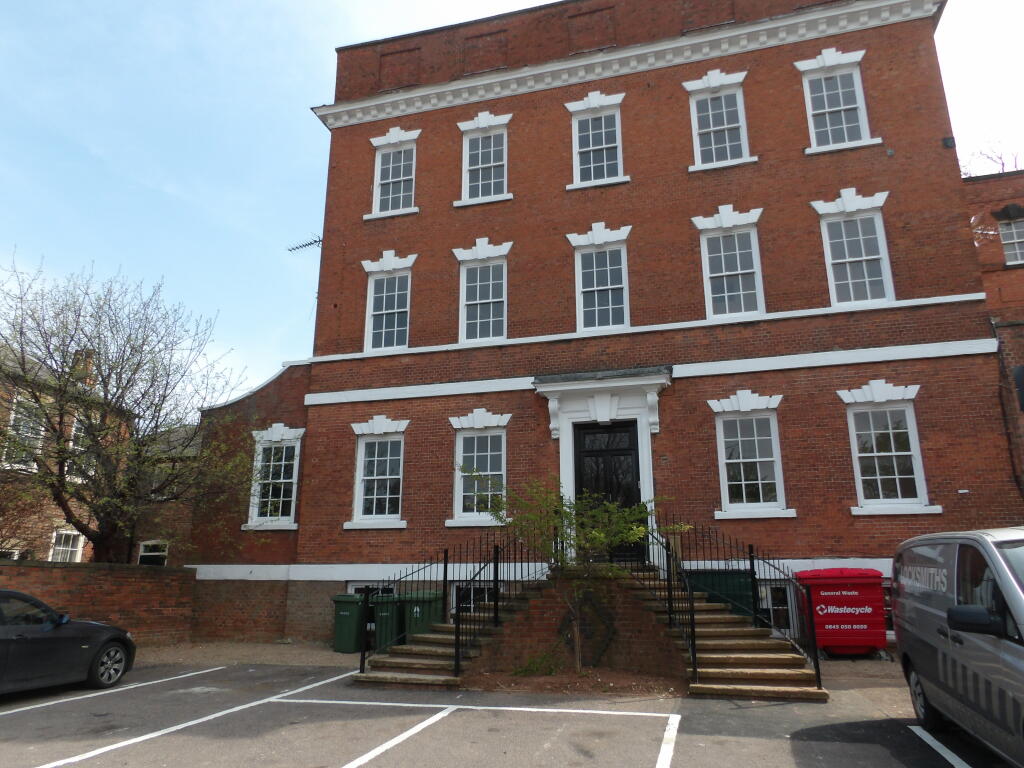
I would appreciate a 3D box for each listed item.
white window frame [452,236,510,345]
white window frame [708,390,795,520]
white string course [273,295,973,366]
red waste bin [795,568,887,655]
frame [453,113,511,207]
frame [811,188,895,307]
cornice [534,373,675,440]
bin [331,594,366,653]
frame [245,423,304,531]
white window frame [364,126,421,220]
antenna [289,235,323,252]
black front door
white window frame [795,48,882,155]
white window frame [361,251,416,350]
[{"bbox_3d":[-0.680,-2.201,16.470,1.508,2.584,0.200,-4,-16,15],"label":"white window frame"},{"bbox_3d":[4.655,1.358,13.927,1.479,2.530,0.200,-4,-16,15],"label":"white window frame"},{"bbox_3d":[1.688,-1.079,15.414,15.174,0.152,0.160,-4,-16,15],"label":"white string course"},{"bbox_3d":[5.832,4.113,12.684,1.280,1.470,1.000,-4,-16,15],"label":"red waste bin"},{"bbox_3d":[-0.738,-5.896,18.418,1.594,2.680,0.200,-4,-16,15],"label":"frame"},{"bbox_3d":[7.394,-2.979,15.255,1.605,2.741,0.200,-4,-16,15],"label":"frame"},{"bbox_3d":[1.863,0.389,14.784,2.952,1.382,0.400,-4,-16,15],"label":"cornice"},{"bbox_3d":[-3.309,5.004,14.823,0.580,1.070,0.730,-2,-15,5],"label":"bin"},{"bbox_3d":[-5.609,2.188,16.855,1.503,2.541,0.200,-4,-16,15],"label":"frame"},{"bbox_3d":[-3.001,-5.381,18.028,1.507,2.559,0.200,-4,-16,15],"label":"white window frame"},{"bbox_3d":[-5.579,-3.710,19.168,1.150,0.320,0.320,-8,-17,27],"label":"antenna"},{"bbox_3d":[2.106,2.320,15.497,1.415,3.017,0.150,-4,-16,15],"label":"black front door"},{"bbox_3d":[6.990,-6.164,15.328,1.498,2.523,0.200,-4,-16,15],"label":"white window frame"},{"bbox_3d":[-3.177,-2.139,18.094,1.594,2.733,0.200,-4,-16,15],"label":"white window frame"}]

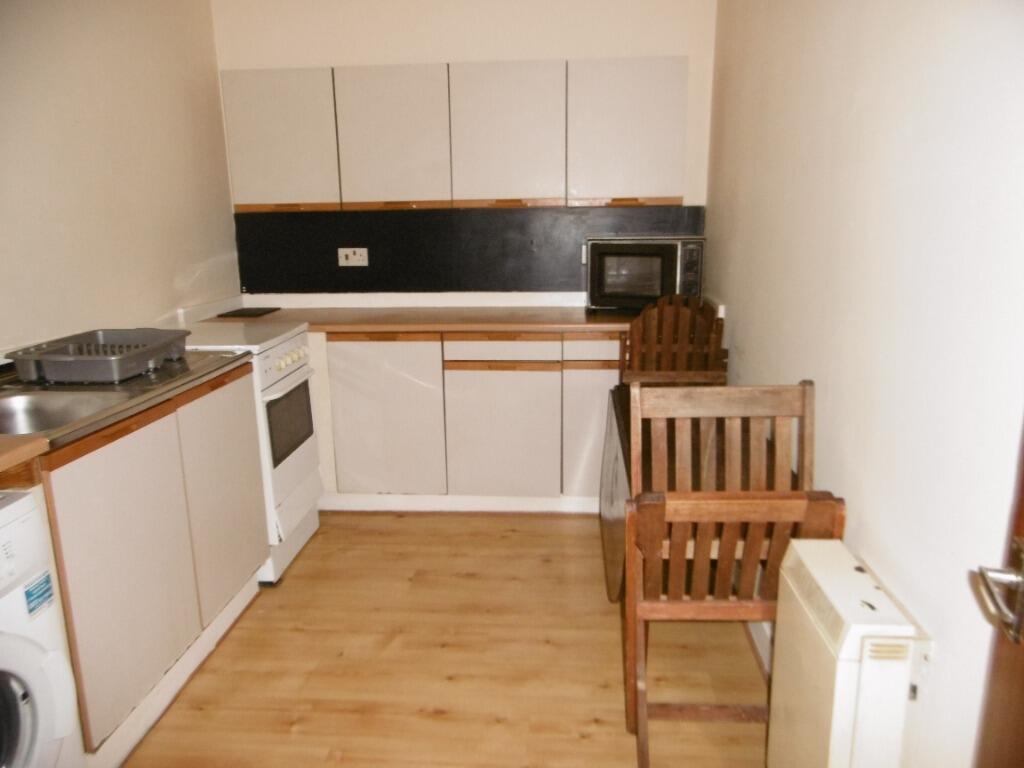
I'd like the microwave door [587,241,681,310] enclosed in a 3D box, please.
[{"bbox_3d":[0.556,-0.499,3.260,0.420,0.307,0.040,0,13,4],"label":"microwave door"}]

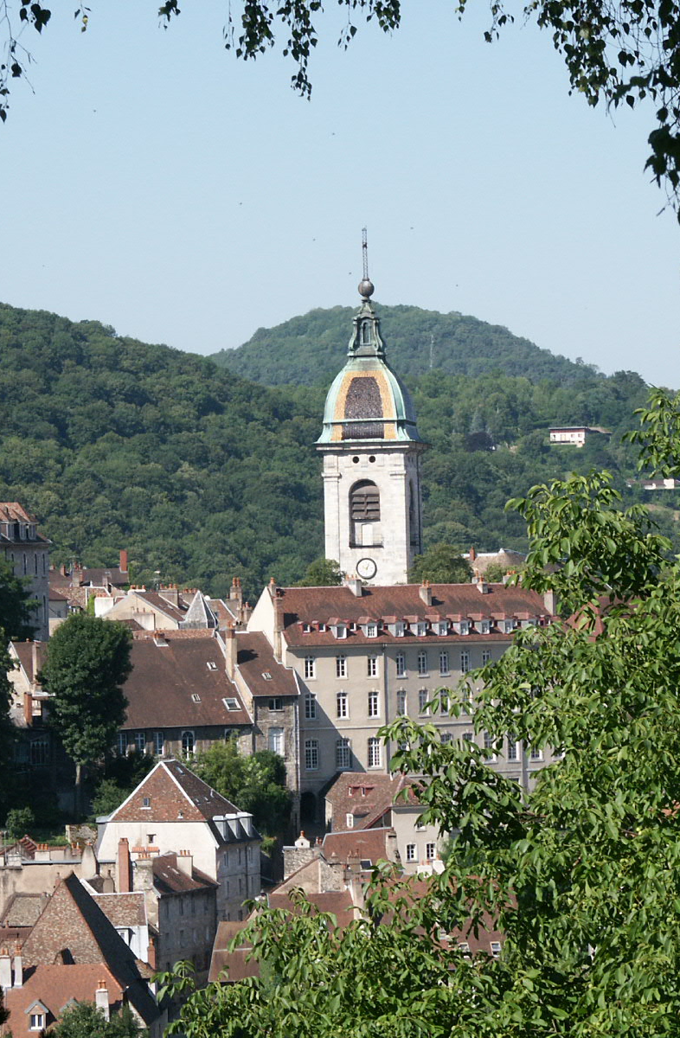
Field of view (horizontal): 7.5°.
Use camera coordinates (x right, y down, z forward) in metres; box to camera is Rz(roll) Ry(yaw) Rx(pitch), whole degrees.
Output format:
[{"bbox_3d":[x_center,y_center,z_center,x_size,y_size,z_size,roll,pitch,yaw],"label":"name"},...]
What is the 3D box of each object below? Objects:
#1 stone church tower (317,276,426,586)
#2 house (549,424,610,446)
[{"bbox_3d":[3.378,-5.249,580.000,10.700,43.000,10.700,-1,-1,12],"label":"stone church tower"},{"bbox_3d":[96.547,-33.726,2100.000,17.000,7.800,18.000,-2,-1,29],"label":"house"}]

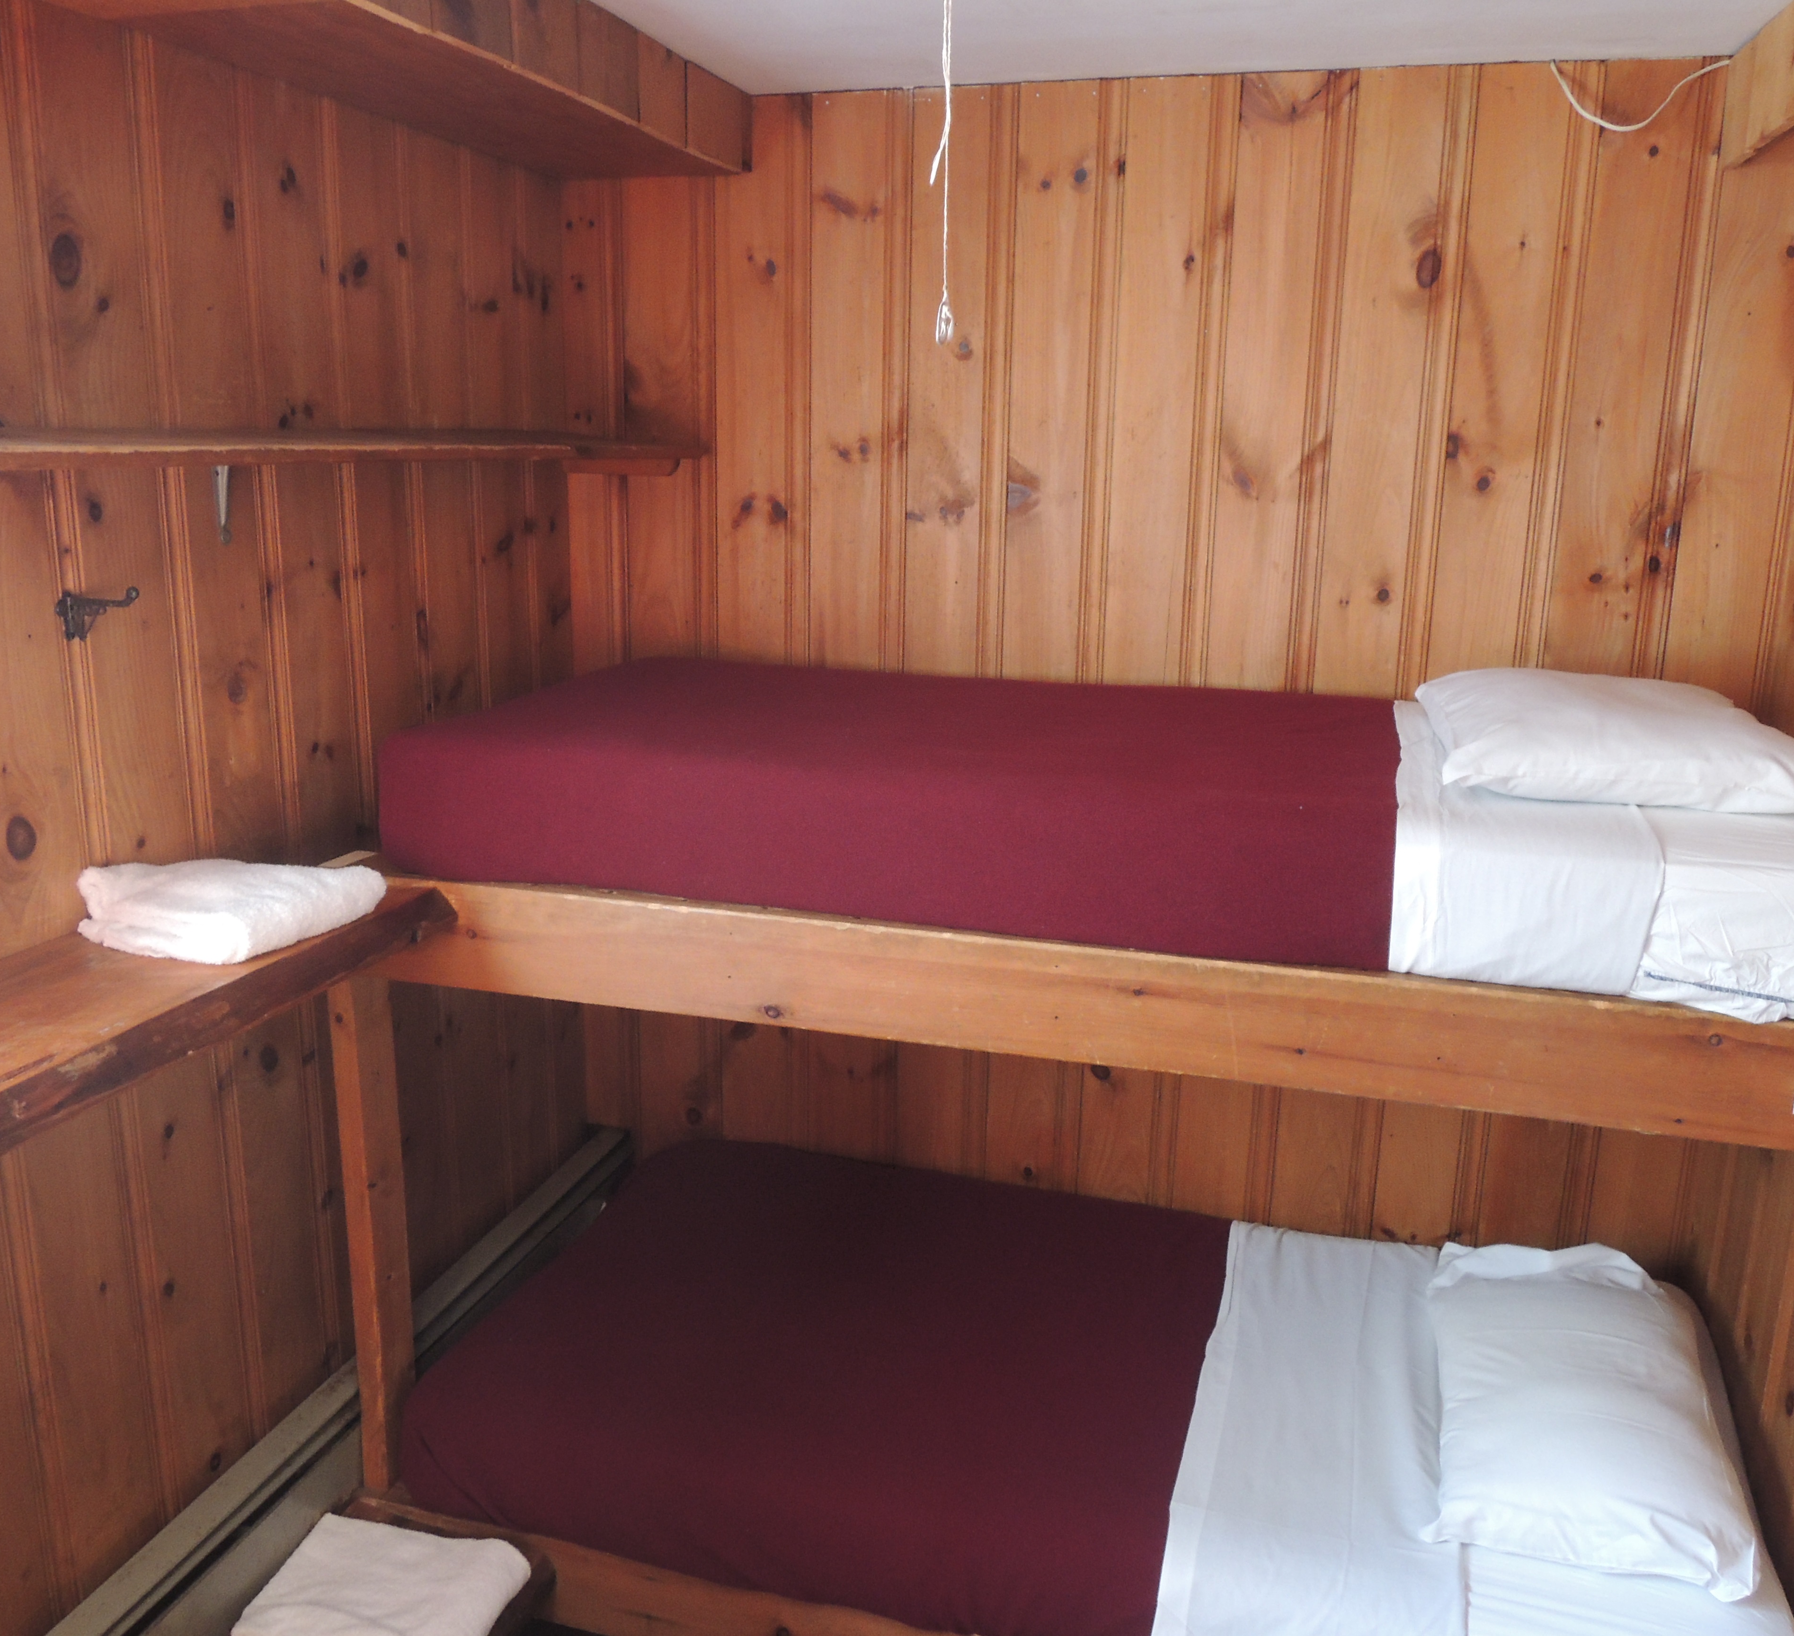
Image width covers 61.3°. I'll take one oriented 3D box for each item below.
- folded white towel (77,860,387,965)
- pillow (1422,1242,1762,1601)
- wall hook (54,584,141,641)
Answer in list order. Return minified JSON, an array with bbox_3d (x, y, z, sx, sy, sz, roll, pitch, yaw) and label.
[{"bbox_3d":[-0.803,0.095,1.818,0.276,0.067,0.239,6,15,20],"label":"folded white towel"},{"bbox_3d":[0.982,0.814,2.227,0.403,0.114,0.731,5,15,17],"label":"pillow"},{"bbox_3d":[-0.912,-0.230,1.736,0.081,0.059,0.045,5,14,15],"label":"wall hook"}]

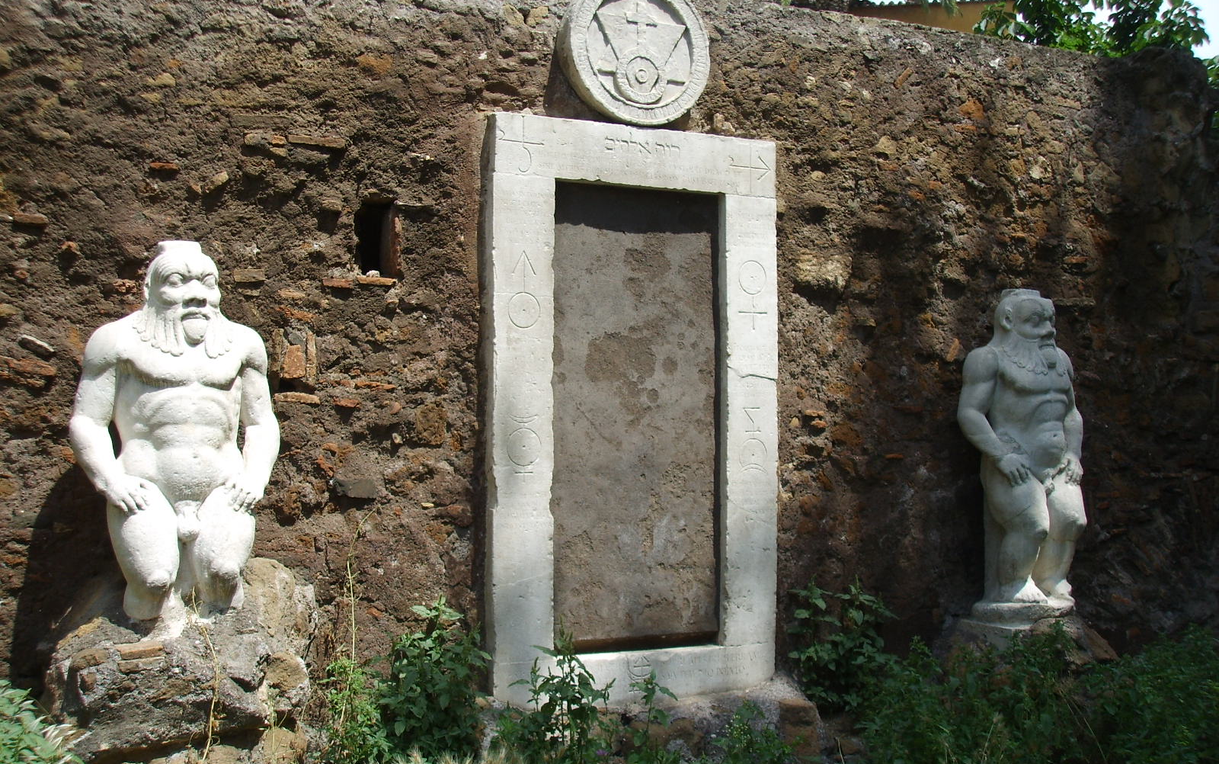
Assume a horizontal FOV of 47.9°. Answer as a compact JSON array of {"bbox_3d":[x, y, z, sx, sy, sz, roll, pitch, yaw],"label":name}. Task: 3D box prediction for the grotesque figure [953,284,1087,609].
[{"bbox_3d":[1.990,0.328,6.620,0.690,1.550,0.480,2,-3,-28],"label":"grotesque figure"}]

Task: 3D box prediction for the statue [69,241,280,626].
[{"bbox_3d":[-1.542,0.181,4.870,0.730,1.360,0.460,2,-3,-29],"label":"statue"}]

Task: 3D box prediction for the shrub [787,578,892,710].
[{"bbox_3d":[1.055,1.198,6.250,0.470,0.610,0.380,1,-3,-24],"label":"shrub"}]

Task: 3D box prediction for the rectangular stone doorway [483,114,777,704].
[{"bbox_3d":[0.100,0.107,5.980,1.341,2.400,0.200,1,-3,-24],"label":"rectangular stone doorway"}]

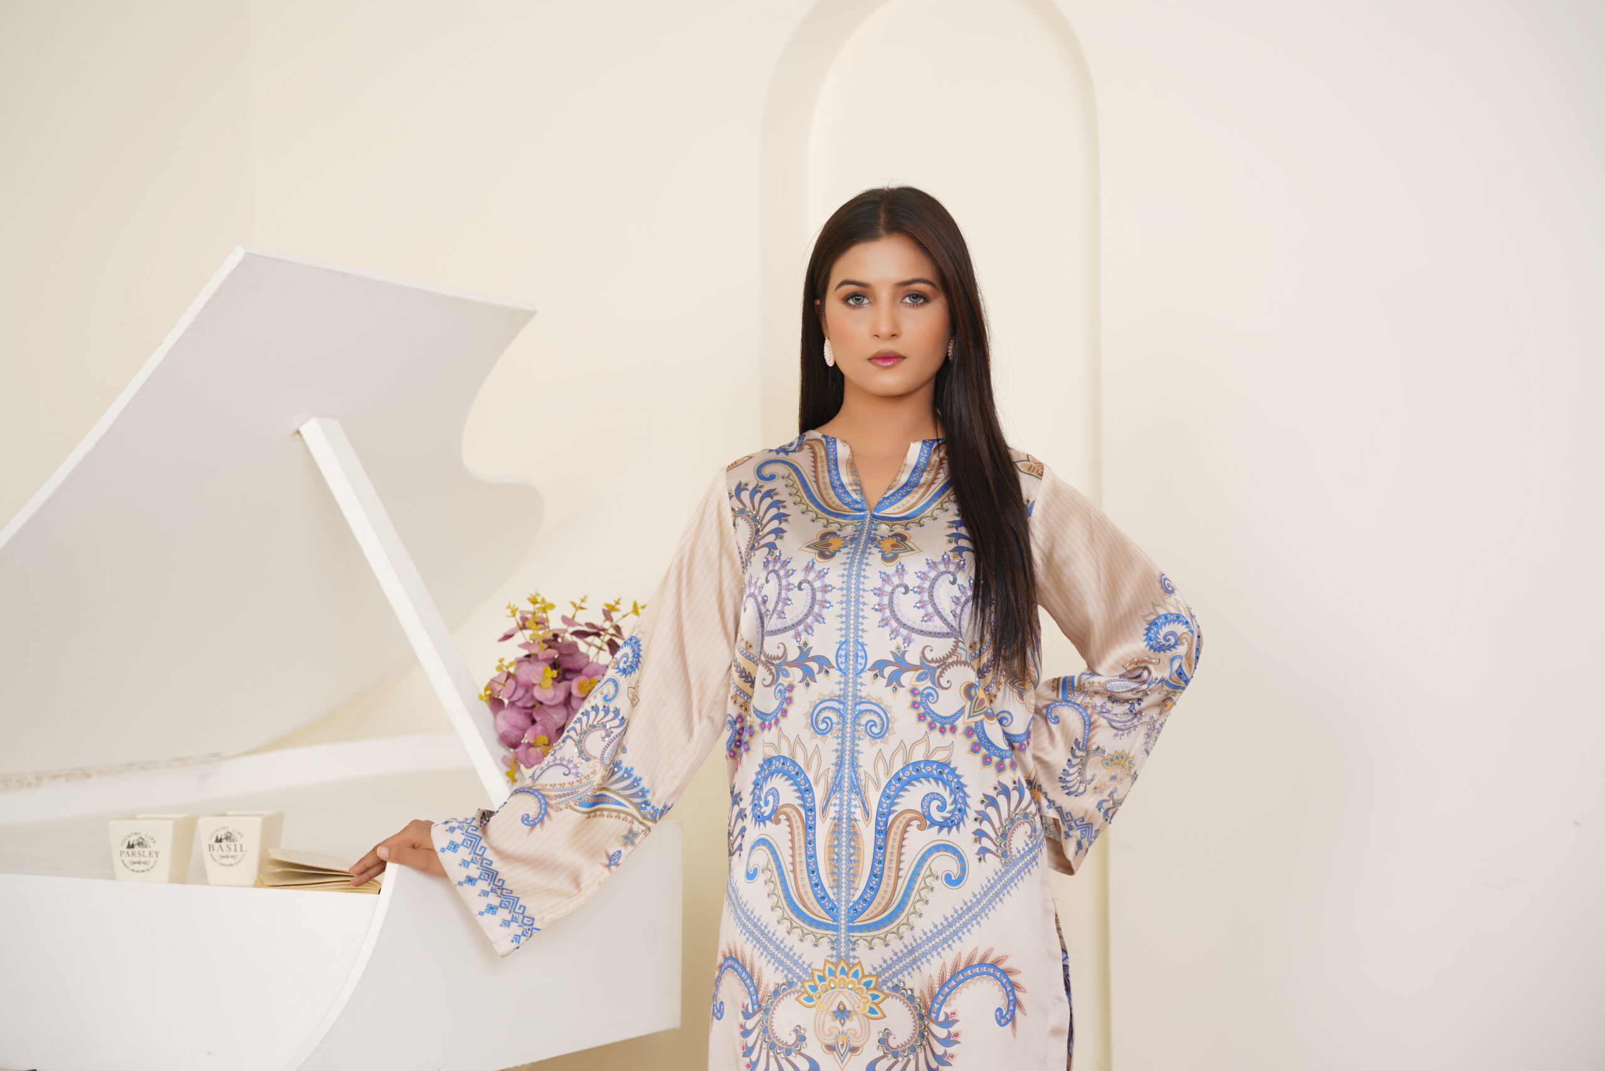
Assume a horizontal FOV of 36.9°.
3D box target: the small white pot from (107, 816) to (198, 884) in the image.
[{"bbox_3d":[-0.667,0.327,2.474,0.068,0.070,0.068,-1,-2,6],"label":"small white pot"}]

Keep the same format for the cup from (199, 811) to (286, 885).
[{"bbox_3d":[-0.584,0.328,2.511,0.068,0.070,0.068,-1,-2,8],"label":"cup"}]

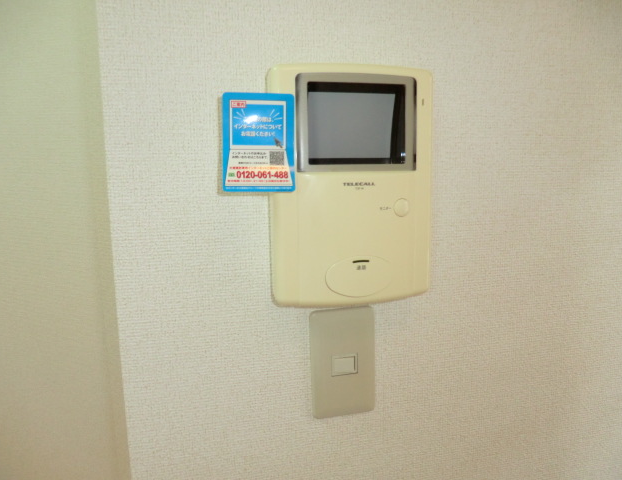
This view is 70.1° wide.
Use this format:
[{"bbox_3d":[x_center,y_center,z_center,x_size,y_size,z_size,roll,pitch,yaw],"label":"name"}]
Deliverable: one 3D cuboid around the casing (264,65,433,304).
[{"bbox_3d":[0.041,-0.049,0.439,0.162,0.236,0.040,-2,8,-11],"label":"casing"}]

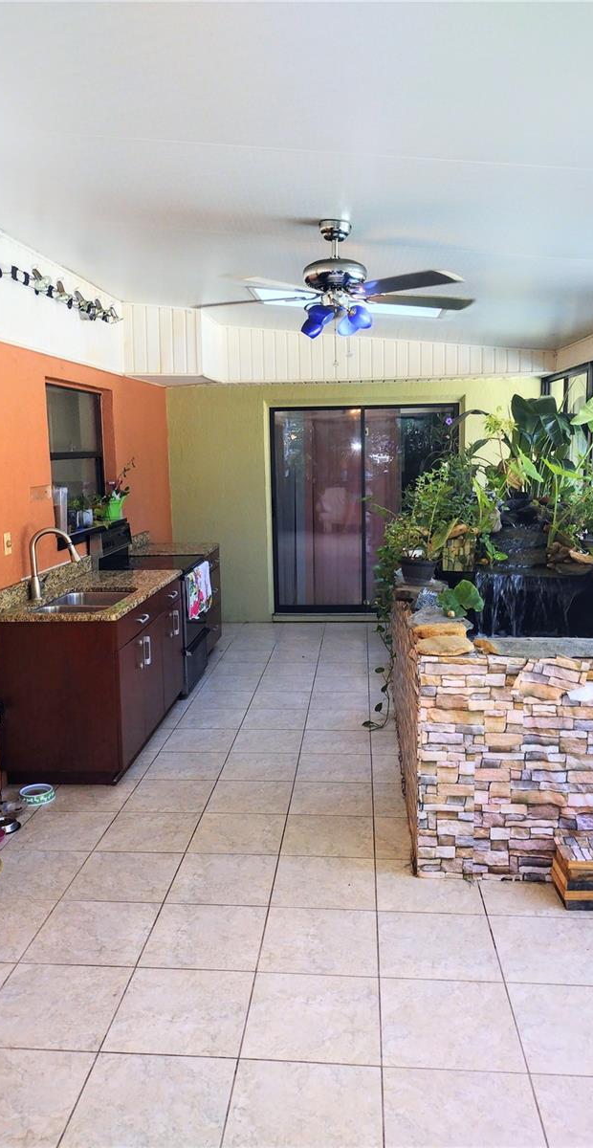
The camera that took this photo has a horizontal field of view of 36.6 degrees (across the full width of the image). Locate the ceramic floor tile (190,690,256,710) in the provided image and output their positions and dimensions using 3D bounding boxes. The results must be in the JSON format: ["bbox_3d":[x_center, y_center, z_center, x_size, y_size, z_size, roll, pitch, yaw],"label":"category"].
[{"bbox_3d":[-0.511,0.872,6.187,0.405,0.010,0.417,0,8,4],"label":"ceramic floor tile"}]

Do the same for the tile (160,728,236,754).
[{"bbox_3d":[-0.573,0.996,5.348,0.405,0.010,0.417,0,8,4],"label":"tile"}]

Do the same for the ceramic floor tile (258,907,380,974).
[{"bbox_3d":[0.087,1.308,3.189,0.405,0.010,0.417,0,8,4],"label":"ceramic floor tile"}]

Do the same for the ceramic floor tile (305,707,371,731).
[{"bbox_3d":[0.274,0.936,5.704,0.403,0.010,0.423,0,8,4],"label":"ceramic floor tile"}]

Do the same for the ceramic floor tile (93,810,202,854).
[{"bbox_3d":[-0.667,1.181,4.089,0.405,0.010,0.417,0,8,4],"label":"ceramic floor tile"}]

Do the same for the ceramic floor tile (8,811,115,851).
[{"bbox_3d":[-1.081,1.185,4.140,0.408,0.010,0.420,0,9,4],"label":"ceramic floor tile"}]

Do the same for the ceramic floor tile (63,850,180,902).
[{"bbox_3d":[-0.694,1.239,3.657,0.403,0.010,0.423,0,8,4],"label":"ceramic floor tile"}]

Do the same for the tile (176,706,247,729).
[{"bbox_3d":[-0.543,0.932,5.782,0.408,0.010,0.420,0,9,4],"label":"tile"}]

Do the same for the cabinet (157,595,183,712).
[{"bbox_3d":[-1.071,0.508,5.830,0.550,0.620,0.579,0,9,4],"label":"cabinet"}]

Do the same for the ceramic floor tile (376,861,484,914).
[{"bbox_3d":[0.542,1.288,3.687,0.420,0.010,0.420,0,9,5],"label":"ceramic floor tile"}]

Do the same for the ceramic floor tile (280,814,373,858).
[{"bbox_3d":[0.149,1.181,4.019,0.403,0.010,0.423,0,8,4],"label":"ceramic floor tile"}]

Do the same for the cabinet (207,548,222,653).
[{"bbox_3d":[-0.969,0.214,7.367,0.580,0.820,0.681,0,9,4],"label":"cabinet"}]

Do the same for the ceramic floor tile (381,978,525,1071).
[{"bbox_3d":[0.467,1.385,2.761,0.408,0.010,0.420,0,9,4],"label":"ceramic floor tile"}]

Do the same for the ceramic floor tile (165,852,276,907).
[{"bbox_3d":[-0.301,1.284,3.759,0.420,0.010,0.420,0,9,5],"label":"ceramic floor tile"}]

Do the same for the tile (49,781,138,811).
[{"bbox_3d":[-1.066,1.149,4.648,0.420,0.010,0.420,0,9,5],"label":"tile"}]

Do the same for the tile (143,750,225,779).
[{"bbox_3d":[-0.607,1.060,4.946,0.408,0.010,0.420,0,9,4],"label":"tile"}]

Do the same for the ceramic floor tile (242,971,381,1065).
[{"bbox_3d":[0.056,1.383,2.792,0.408,0.010,0.420,0,9,4],"label":"ceramic floor tile"}]

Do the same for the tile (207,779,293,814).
[{"bbox_3d":[-0.228,1.121,4.479,0.405,0.010,0.417,0,8,4],"label":"tile"}]

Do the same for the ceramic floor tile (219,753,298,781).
[{"bbox_3d":[-0.196,1.062,4.915,0.408,0.010,0.420,0,9,4],"label":"ceramic floor tile"}]

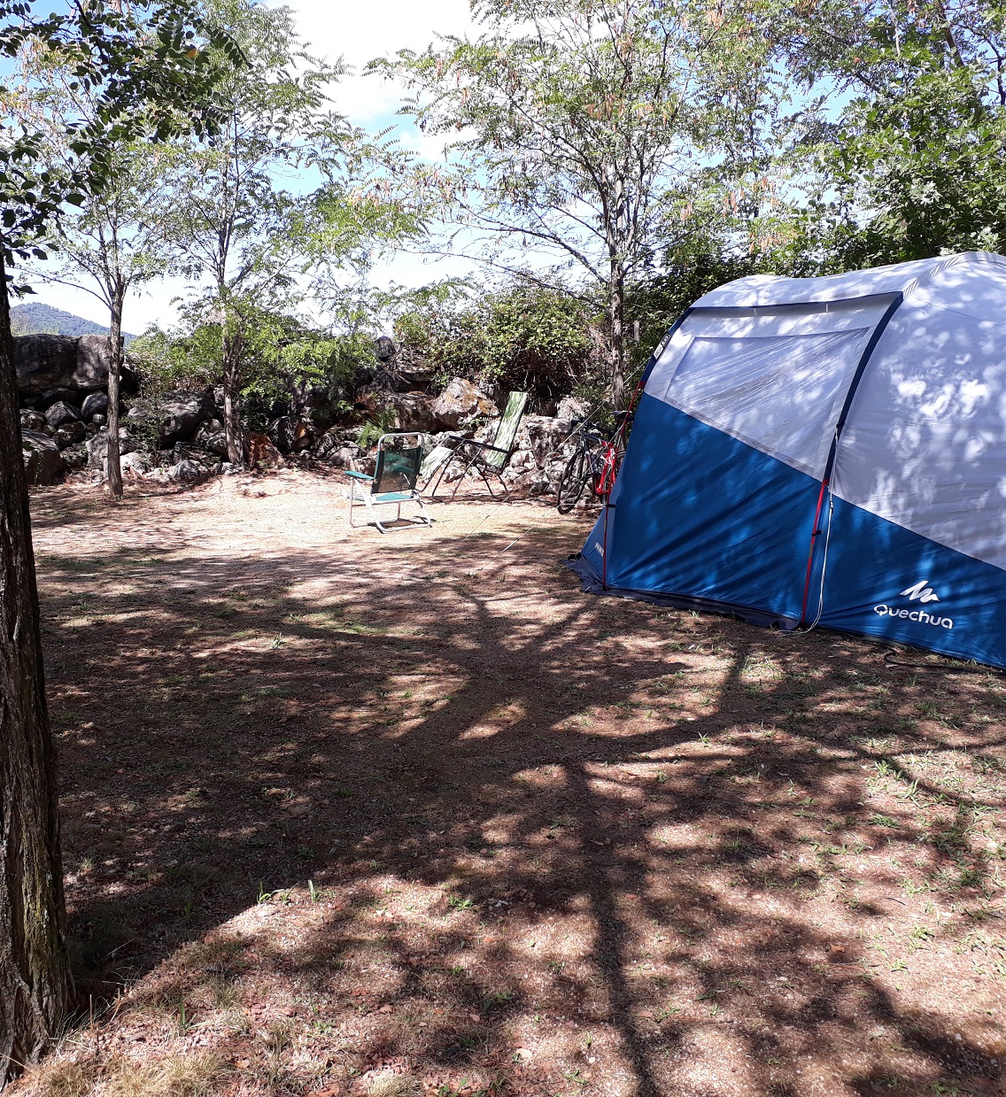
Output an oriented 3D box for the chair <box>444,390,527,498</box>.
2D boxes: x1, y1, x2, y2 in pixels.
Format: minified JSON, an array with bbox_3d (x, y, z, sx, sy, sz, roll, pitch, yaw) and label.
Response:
[{"bbox_3d":[-0.280,-1.120,12.200,1.000,1.100,0.620,-4,10,-23],"label":"chair"}]

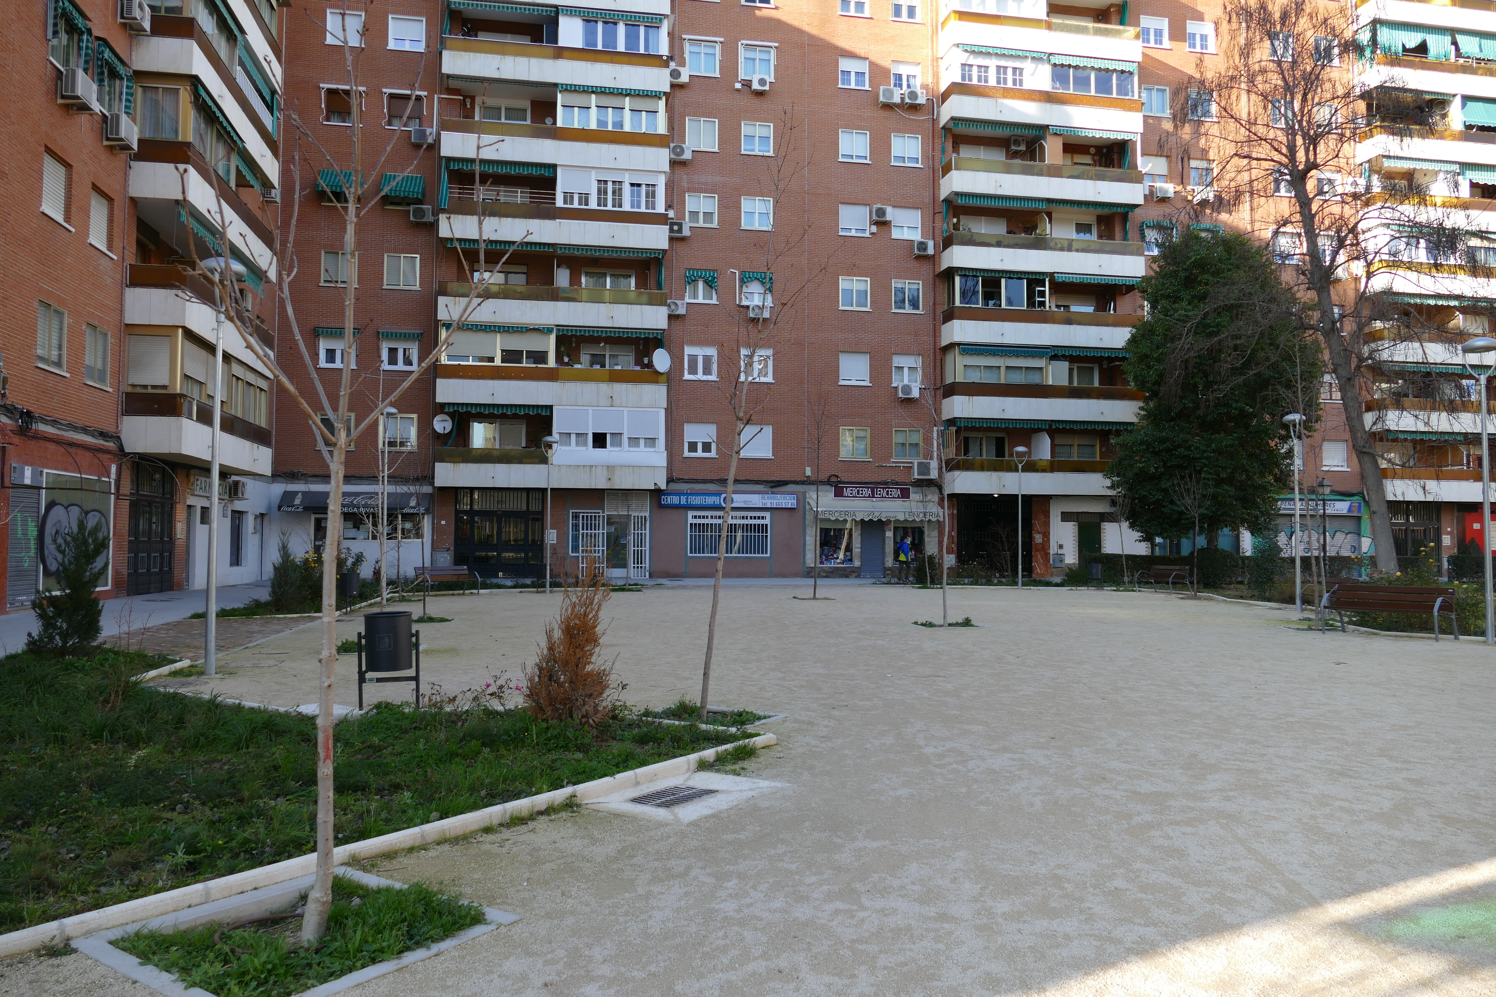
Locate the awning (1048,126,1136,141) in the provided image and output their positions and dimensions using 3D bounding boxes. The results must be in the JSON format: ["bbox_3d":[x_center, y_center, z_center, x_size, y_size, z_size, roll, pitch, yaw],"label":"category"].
[{"bbox_3d":[13.399,-14.145,40.298,3.769,0.296,0.300,1,-3,-11],"label":"awning"}]

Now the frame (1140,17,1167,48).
[{"bbox_3d":[16.168,-18.484,41.287,1.248,1.235,0.160,1,-3,-11],"label":"frame"}]

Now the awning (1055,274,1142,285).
[{"bbox_3d":[13.628,-8.495,40.412,3.720,0.370,0.380,1,-3,-11],"label":"awning"}]

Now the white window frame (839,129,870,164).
[{"bbox_3d":[4.141,-13.591,40.154,1.260,1.260,0.140,1,-3,-11],"label":"white window frame"}]

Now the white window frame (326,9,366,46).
[{"bbox_3d":[-14.104,-16.490,36.403,1.317,1.234,0.140,1,-3,-11],"label":"white window frame"}]

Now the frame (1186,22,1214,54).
[{"bbox_3d":[18.628,-18.940,42.685,1.294,1.281,0.130,1,-3,-11],"label":"frame"}]

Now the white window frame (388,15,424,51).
[{"bbox_3d":[-11.783,-16.052,35.940,1.232,1.210,0.160,1,-3,-11],"label":"white window frame"}]

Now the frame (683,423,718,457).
[{"bbox_3d":[-1.704,-2.073,37.230,1.210,1.219,0.160,1,-3,-11],"label":"frame"}]

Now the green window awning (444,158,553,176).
[{"bbox_3d":[-8.526,-11.471,36.138,3.572,0.391,0.350,1,-3,-11],"label":"green window awning"}]

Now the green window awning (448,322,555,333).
[{"bbox_3d":[-8.538,-5.880,35.796,3.679,0.230,0.220,1,-3,-11],"label":"green window awning"}]

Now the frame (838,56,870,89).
[{"bbox_3d":[3.974,-15.875,38.888,1.199,1.195,0.160,1,-3,-11],"label":"frame"}]

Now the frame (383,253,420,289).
[{"bbox_3d":[-12.110,-7.939,36.426,1.230,1.254,0.130,1,-3,-11],"label":"frame"}]

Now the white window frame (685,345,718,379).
[{"bbox_3d":[-1.701,-4.955,38.124,1.225,1.256,0.130,1,-3,-11],"label":"white window frame"}]

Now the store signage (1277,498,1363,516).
[{"bbox_3d":[23.673,0.398,43.111,4.150,0.640,0.150,1,-3,-11],"label":"store signage"}]

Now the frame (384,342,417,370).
[{"bbox_3d":[-12.265,-5.134,36.727,1.200,1.170,0.130,1,-3,-11],"label":"frame"}]

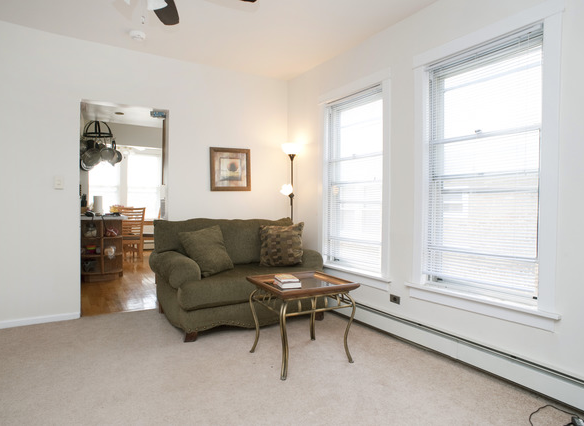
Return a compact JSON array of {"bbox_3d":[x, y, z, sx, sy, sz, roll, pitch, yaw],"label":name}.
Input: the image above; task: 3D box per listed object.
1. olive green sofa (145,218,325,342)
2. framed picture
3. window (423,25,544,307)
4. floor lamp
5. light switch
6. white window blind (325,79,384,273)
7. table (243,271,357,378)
[{"bbox_3d":[-0.482,0.527,3.437,1.610,0.930,0.940,-1,2,-27],"label":"olive green sofa"},{"bbox_3d":[-0.694,-0.492,4.032,0.484,0.489,0.027,-1,2,-29],"label":"framed picture"},{"bbox_3d":[1.258,-0.285,2.436,0.100,1.644,0.812,-1,2,-32],"label":"window"},{"bbox_3d":[-0.008,0.078,4.138,0.260,1.790,0.250,0,2,-18],"label":"floor lamp"},{"bbox_3d":[-2.128,-0.281,3.252,0.071,0.115,0.012,-1,2,-29],"label":"light switch"},{"bbox_3d":[0.597,-0.323,3.464,0.045,1.644,0.802,-1,2,-32],"label":"white window blind"},{"bbox_3d":[0.062,0.748,2.503,0.575,0.540,0.575,-1,2,-27],"label":"table"}]

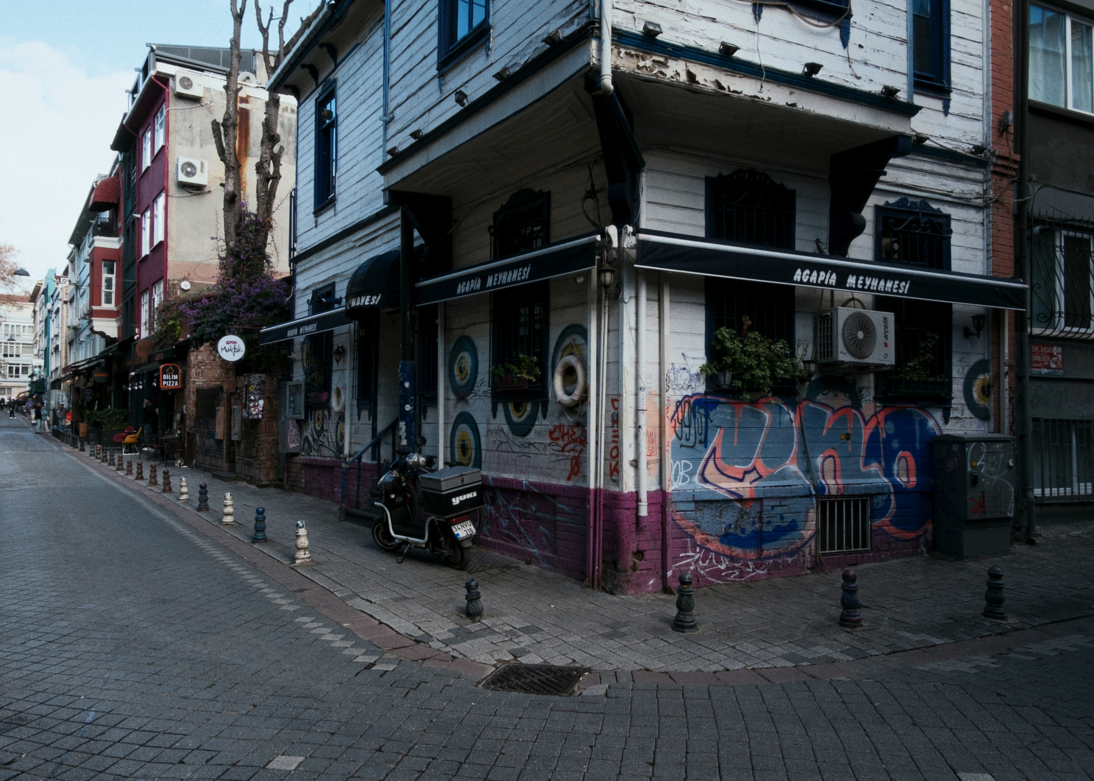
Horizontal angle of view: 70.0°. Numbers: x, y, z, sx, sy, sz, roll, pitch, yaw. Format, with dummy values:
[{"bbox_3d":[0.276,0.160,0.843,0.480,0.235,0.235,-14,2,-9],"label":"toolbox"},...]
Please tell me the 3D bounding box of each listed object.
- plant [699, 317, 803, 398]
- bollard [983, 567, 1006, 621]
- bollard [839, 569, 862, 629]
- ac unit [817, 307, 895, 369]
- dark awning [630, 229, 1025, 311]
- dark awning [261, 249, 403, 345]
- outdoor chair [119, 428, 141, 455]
[{"bbox_3d":[1.888,-0.313,7.209,1.030,0.700,0.430,1,-2,-25],"label":"plant"},{"bbox_3d":[3.740,1.695,6.527,0.178,0.446,0.178,2,-3,-24],"label":"bollard"},{"bbox_3d":[2.373,1.627,6.109,0.183,0.457,0.183,2,-3,-24],"label":"bollard"},{"bbox_3d":[3.055,-0.522,7.733,0.800,0.530,0.280,1,-2,-25],"label":"ac unit"},{"bbox_3d":[3.194,-1.210,8.276,5.340,0.400,0.320,2,-3,-24],"label":"dark awning"},{"bbox_3d":[-3.920,-1.387,13.059,0.850,0.930,6.600,3,-3,-36],"label":"dark awning"},{"bbox_3d":[-12.483,1.523,23.400,0.620,0.820,0.620,2,-2,-32],"label":"outdoor chair"}]

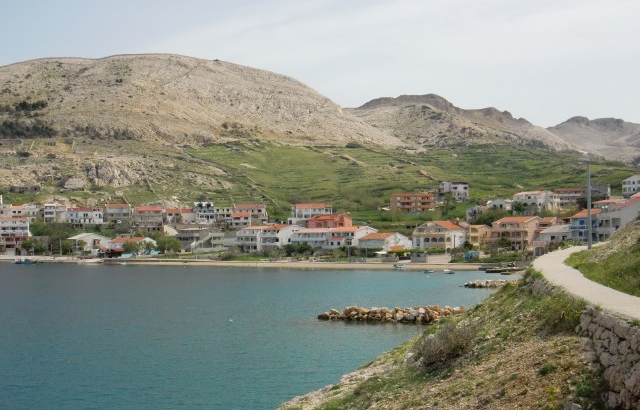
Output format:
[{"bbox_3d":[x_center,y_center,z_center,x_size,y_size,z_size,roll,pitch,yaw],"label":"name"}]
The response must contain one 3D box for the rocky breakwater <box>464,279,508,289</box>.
[{"bbox_3d":[26.954,12.547,147.000,8.200,1.200,3.000,0,-2,6],"label":"rocky breakwater"}]

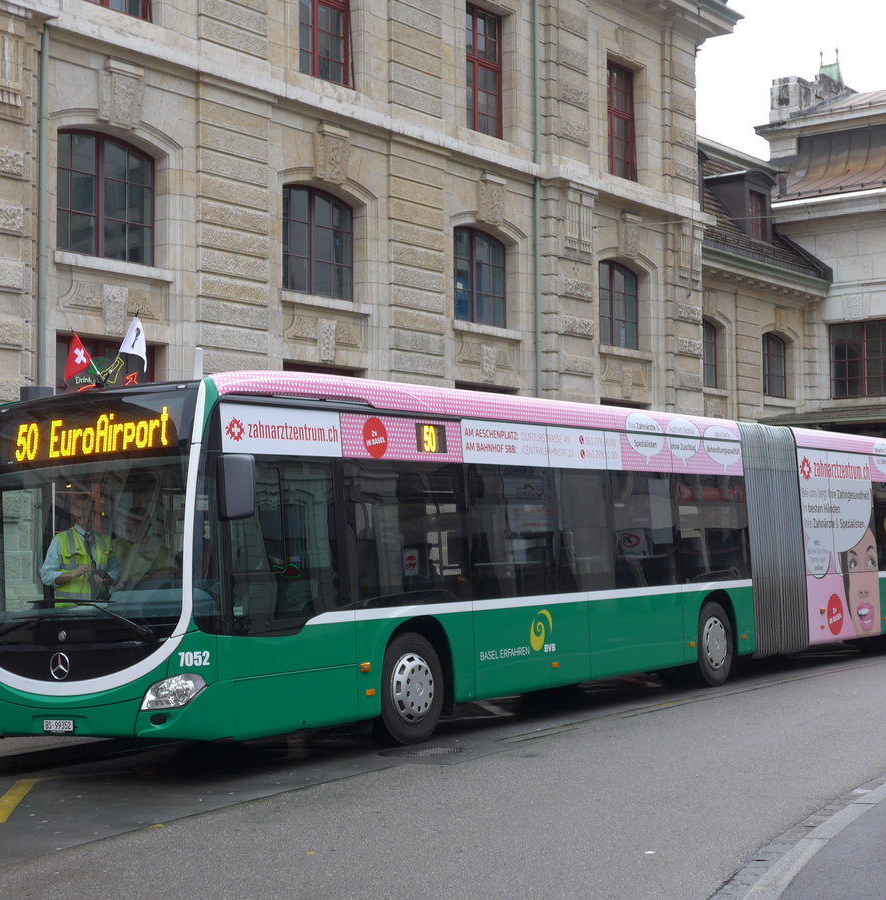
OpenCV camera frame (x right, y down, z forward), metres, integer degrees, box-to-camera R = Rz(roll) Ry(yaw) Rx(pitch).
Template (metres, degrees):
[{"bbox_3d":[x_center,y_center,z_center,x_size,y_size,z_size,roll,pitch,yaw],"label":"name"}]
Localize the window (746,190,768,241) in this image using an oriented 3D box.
[{"bbox_3d":[8.327,-6.176,44.930,0.150,1.230,1.080,-3,-4,36],"label":"window"}]

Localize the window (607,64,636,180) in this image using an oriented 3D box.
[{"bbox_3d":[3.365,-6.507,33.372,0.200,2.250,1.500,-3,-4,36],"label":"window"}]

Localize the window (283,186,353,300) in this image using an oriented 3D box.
[{"bbox_3d":[-1.852,-3.029,24.758,0.200,1.606,1.850,-2,-3,35],"label":"window"}]

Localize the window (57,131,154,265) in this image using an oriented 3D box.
[{"bbox_3d":[-4.535,-3.398,22.658,0.200,1.700,1.900,-3,-4,36],"label":"window"}]

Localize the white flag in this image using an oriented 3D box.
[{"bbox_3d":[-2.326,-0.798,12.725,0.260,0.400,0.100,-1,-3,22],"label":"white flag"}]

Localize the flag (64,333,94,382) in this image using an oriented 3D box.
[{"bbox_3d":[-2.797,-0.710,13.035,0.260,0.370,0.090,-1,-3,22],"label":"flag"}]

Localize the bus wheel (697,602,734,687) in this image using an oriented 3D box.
[{"bbox_3d":[2.914,2.166,18.969,0.300,0.950,0.950,-2,-3,34],"label":"bus wheel"}]

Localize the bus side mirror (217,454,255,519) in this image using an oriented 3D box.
[{"bbox_3d":[-1.489,0.263,12.244,0.260,0.450,0.120,-2,-3,22],"label":"bus side mirror"}]

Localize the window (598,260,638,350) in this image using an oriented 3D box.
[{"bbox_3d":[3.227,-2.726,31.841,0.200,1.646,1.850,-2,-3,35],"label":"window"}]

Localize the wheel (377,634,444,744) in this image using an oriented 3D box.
[{"bbox_3d":[-0.356,2.010,14.383,0.290,0.950,0.950,-2,-3,34],"label":"wheel"}]

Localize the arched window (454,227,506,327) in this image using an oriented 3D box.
[{"bbox_3d":[0.545,-3.039,29.674,0.200,1.700,1.900,-3,-4,36],"label":"arched window"}]

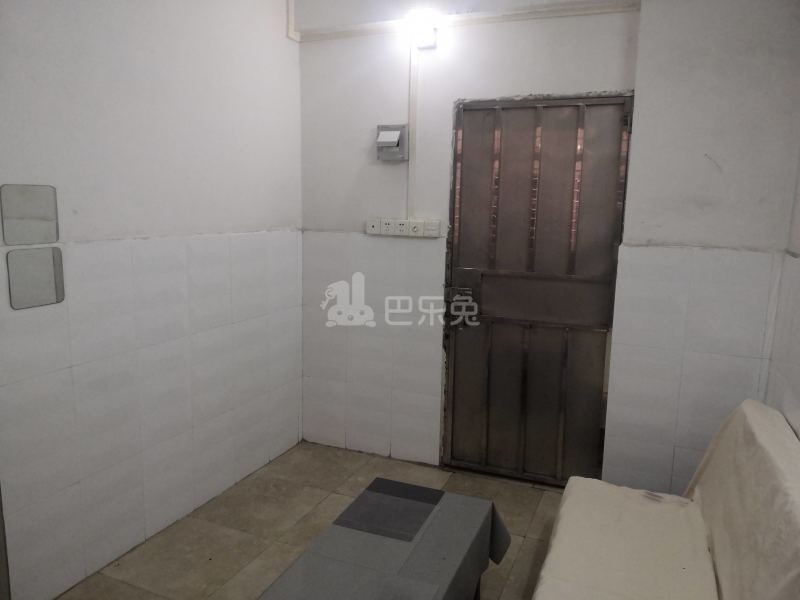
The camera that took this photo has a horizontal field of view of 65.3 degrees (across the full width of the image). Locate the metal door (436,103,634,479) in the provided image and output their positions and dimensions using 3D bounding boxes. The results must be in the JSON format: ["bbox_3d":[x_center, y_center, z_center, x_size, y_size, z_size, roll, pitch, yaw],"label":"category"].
[{"bbox_3d":[0.682,-0.014,3.271,0.883,2.006,0.059,5,9,22],"label":"metal door"}]

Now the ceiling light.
[{"bbox_3d":[0.114,-1.371,3.162,0.150,0.165,0.125,5,10,23],"label":"ceiling light"}]

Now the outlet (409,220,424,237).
[{"bbox_3d":[0.092,-0.383,3.372,0.086,0.086,0.030,5,10,23],"label":"outlet"}]

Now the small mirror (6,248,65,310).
[{"bbox_3d":[-1.240,-0.071,2.127,0.012,0.190,0.192,5,10,23],"label":"small mirror"}]

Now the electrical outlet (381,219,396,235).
[{"bbox_3d":[-0.063,-0.399,3.436,0.086,0.086,0.030,5,10,23],"label":"electrical outlet"}]

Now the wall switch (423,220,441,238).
[{"bbox_3d":[0.175,-0.377,3.337,0.088,0.088,0.030,5,10,23],"label":"wall switch"}]

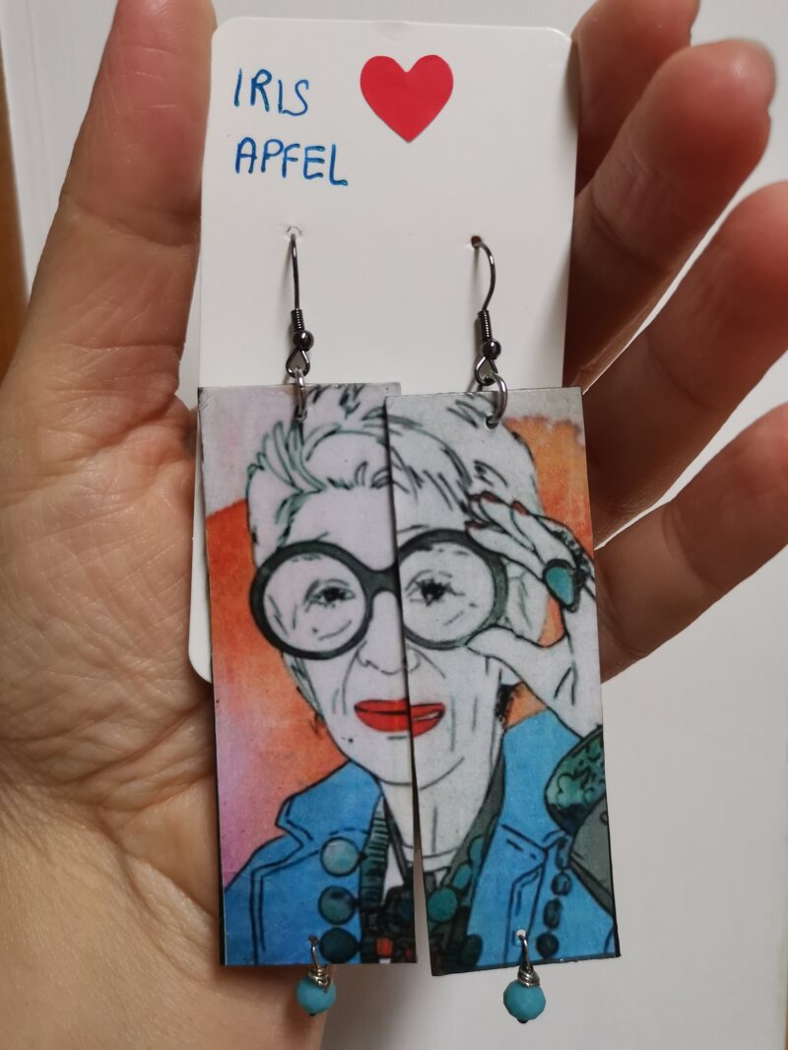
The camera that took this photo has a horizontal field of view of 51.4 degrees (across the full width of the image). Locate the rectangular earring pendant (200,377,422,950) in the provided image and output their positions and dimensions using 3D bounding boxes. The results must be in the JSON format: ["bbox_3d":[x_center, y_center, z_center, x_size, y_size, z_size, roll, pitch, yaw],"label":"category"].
[{"bbox_3d":[-0.011,0.021,0.112,0.027,0.079,0.002,-2,3,1],"label":"rectangular earring pendant"}]

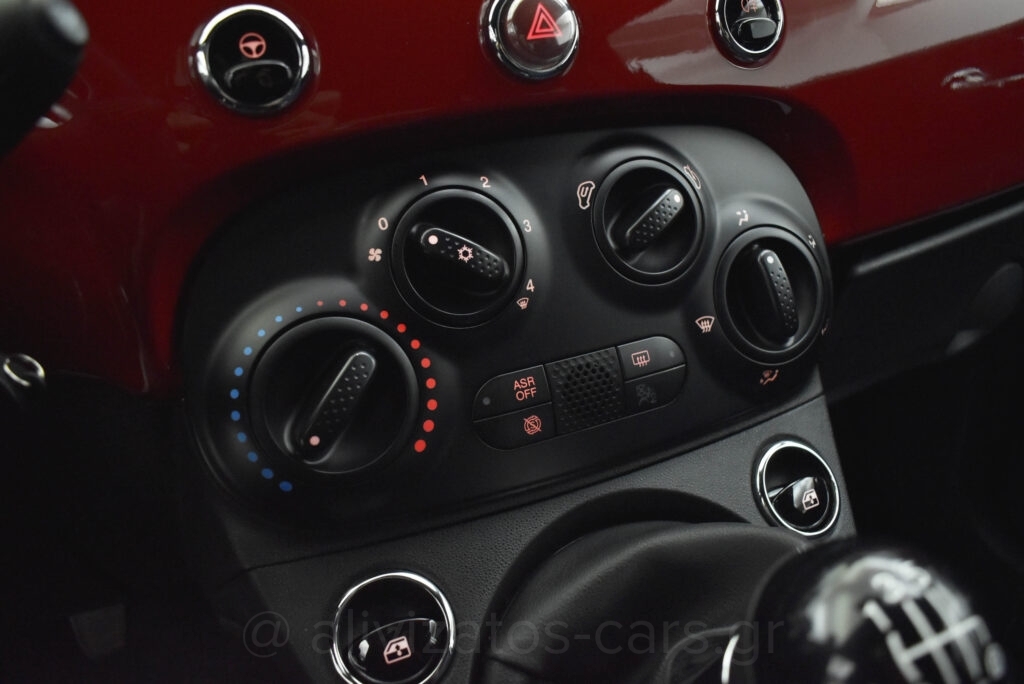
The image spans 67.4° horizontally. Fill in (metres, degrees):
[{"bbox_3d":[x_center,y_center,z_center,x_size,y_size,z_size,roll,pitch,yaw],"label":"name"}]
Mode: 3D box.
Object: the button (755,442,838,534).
[{"bbox_3d":[0.119,0.061,0.319,0.039,0.039,0.007,-13,-13,-20],"label":"button"}]

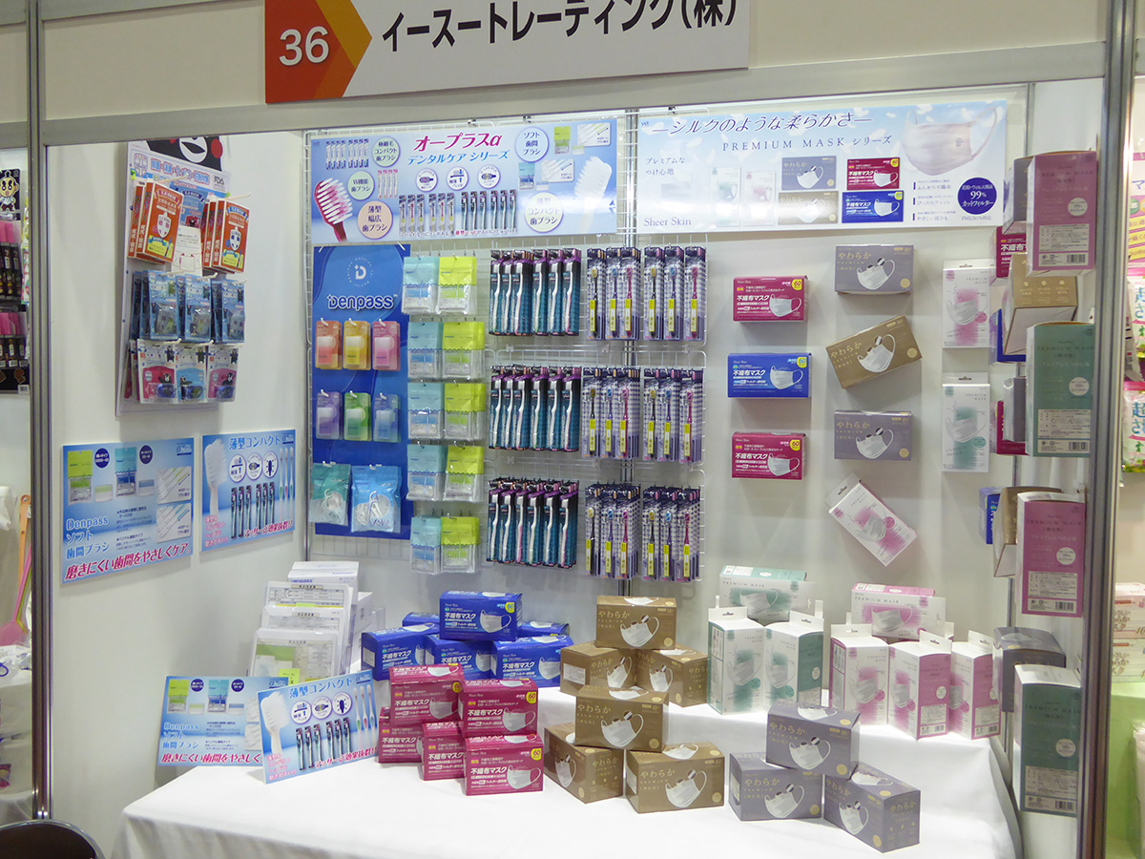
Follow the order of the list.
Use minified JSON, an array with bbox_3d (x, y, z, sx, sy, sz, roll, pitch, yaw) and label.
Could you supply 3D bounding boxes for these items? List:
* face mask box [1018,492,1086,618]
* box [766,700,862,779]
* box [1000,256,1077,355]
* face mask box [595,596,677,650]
[{"bbox_3d":[0.796,0.204,1.712,0.088,0.196,0.102,2,0,17],"label":"face mask box"},{"bbox_3d":[0.531,0.685,2.265,0.181,0.112,0.100,2,3,26],"label":"box"},{"bbox_3d":[0.851,-0.228,1.879,0.097,0.110,0.201,-1,-20,17],"label":"box"},{"bbox_3d":[0.165,0.499,2.650,0.201,0.110,0.097,1,3,3],"label":"face mask box"}]

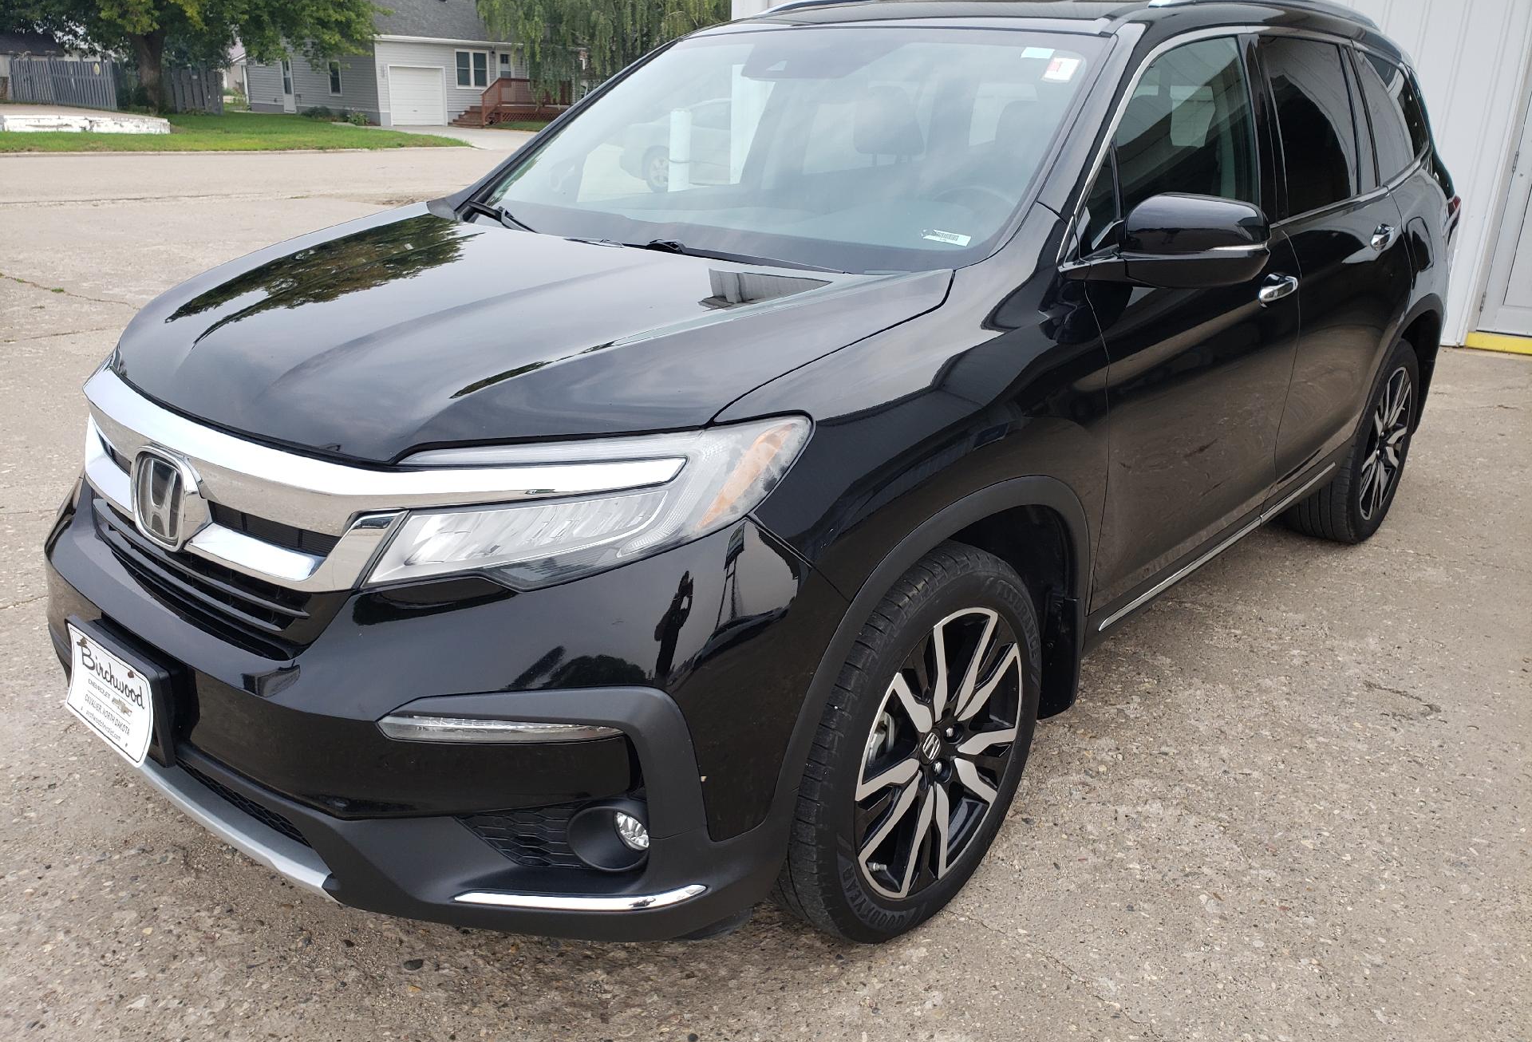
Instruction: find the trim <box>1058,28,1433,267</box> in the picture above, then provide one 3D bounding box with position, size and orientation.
[{"bbox_3d":[1.411,-1.067,3.116,0.210,0.505,2.880,16,25,39],"label":"trim"}]

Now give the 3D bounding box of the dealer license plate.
[{"bbox_3d":[-1.085,0.283,1.883,0.305,0.152,0.020,16,11,39],"label":"dealer license plate"}]

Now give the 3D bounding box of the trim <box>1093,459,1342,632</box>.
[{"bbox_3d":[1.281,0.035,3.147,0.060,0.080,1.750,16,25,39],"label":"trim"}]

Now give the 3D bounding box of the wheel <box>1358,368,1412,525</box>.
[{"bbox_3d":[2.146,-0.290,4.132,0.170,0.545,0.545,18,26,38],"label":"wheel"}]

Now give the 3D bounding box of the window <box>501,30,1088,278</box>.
[{"bbox_3d":[0.008,-0.896,2.724,1.520,0.105,0.878,18,61,38],"label":"window"}]

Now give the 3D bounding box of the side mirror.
[{"bbox_3d":[0.728,-0.511,2.139,0.255,0.190,0.380,16,25,39],"label":"side mirror"}]

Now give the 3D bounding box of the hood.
[{"bbox_3d":[-0.604,-0.393,2.229,1.640,0.235,1.080,16,25,39],"label":"hood"}]

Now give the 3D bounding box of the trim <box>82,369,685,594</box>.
[{"bbox_3d":[-0.848,-0.106,2.035,1.580,0.210,0.440,16,25,39],"label":"trim"}]

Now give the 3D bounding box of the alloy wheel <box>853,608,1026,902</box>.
[{"bbox_3d":[0.253,0.399,2.151,0.200,0.544,0.544,16,25,39],"label":"alloy wheel"}]

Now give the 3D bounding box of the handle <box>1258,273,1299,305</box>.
[{"bbox_3d":[1.212,-0.565,2.747,0.055,0.050,0.230,18,26,38],"label":"handle"}]

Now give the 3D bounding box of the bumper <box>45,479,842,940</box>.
[{"bbox_3d":[-0.816,0.153,2.140,1.950,0.720,0.635,18,26,38],"label":"bumper"}]

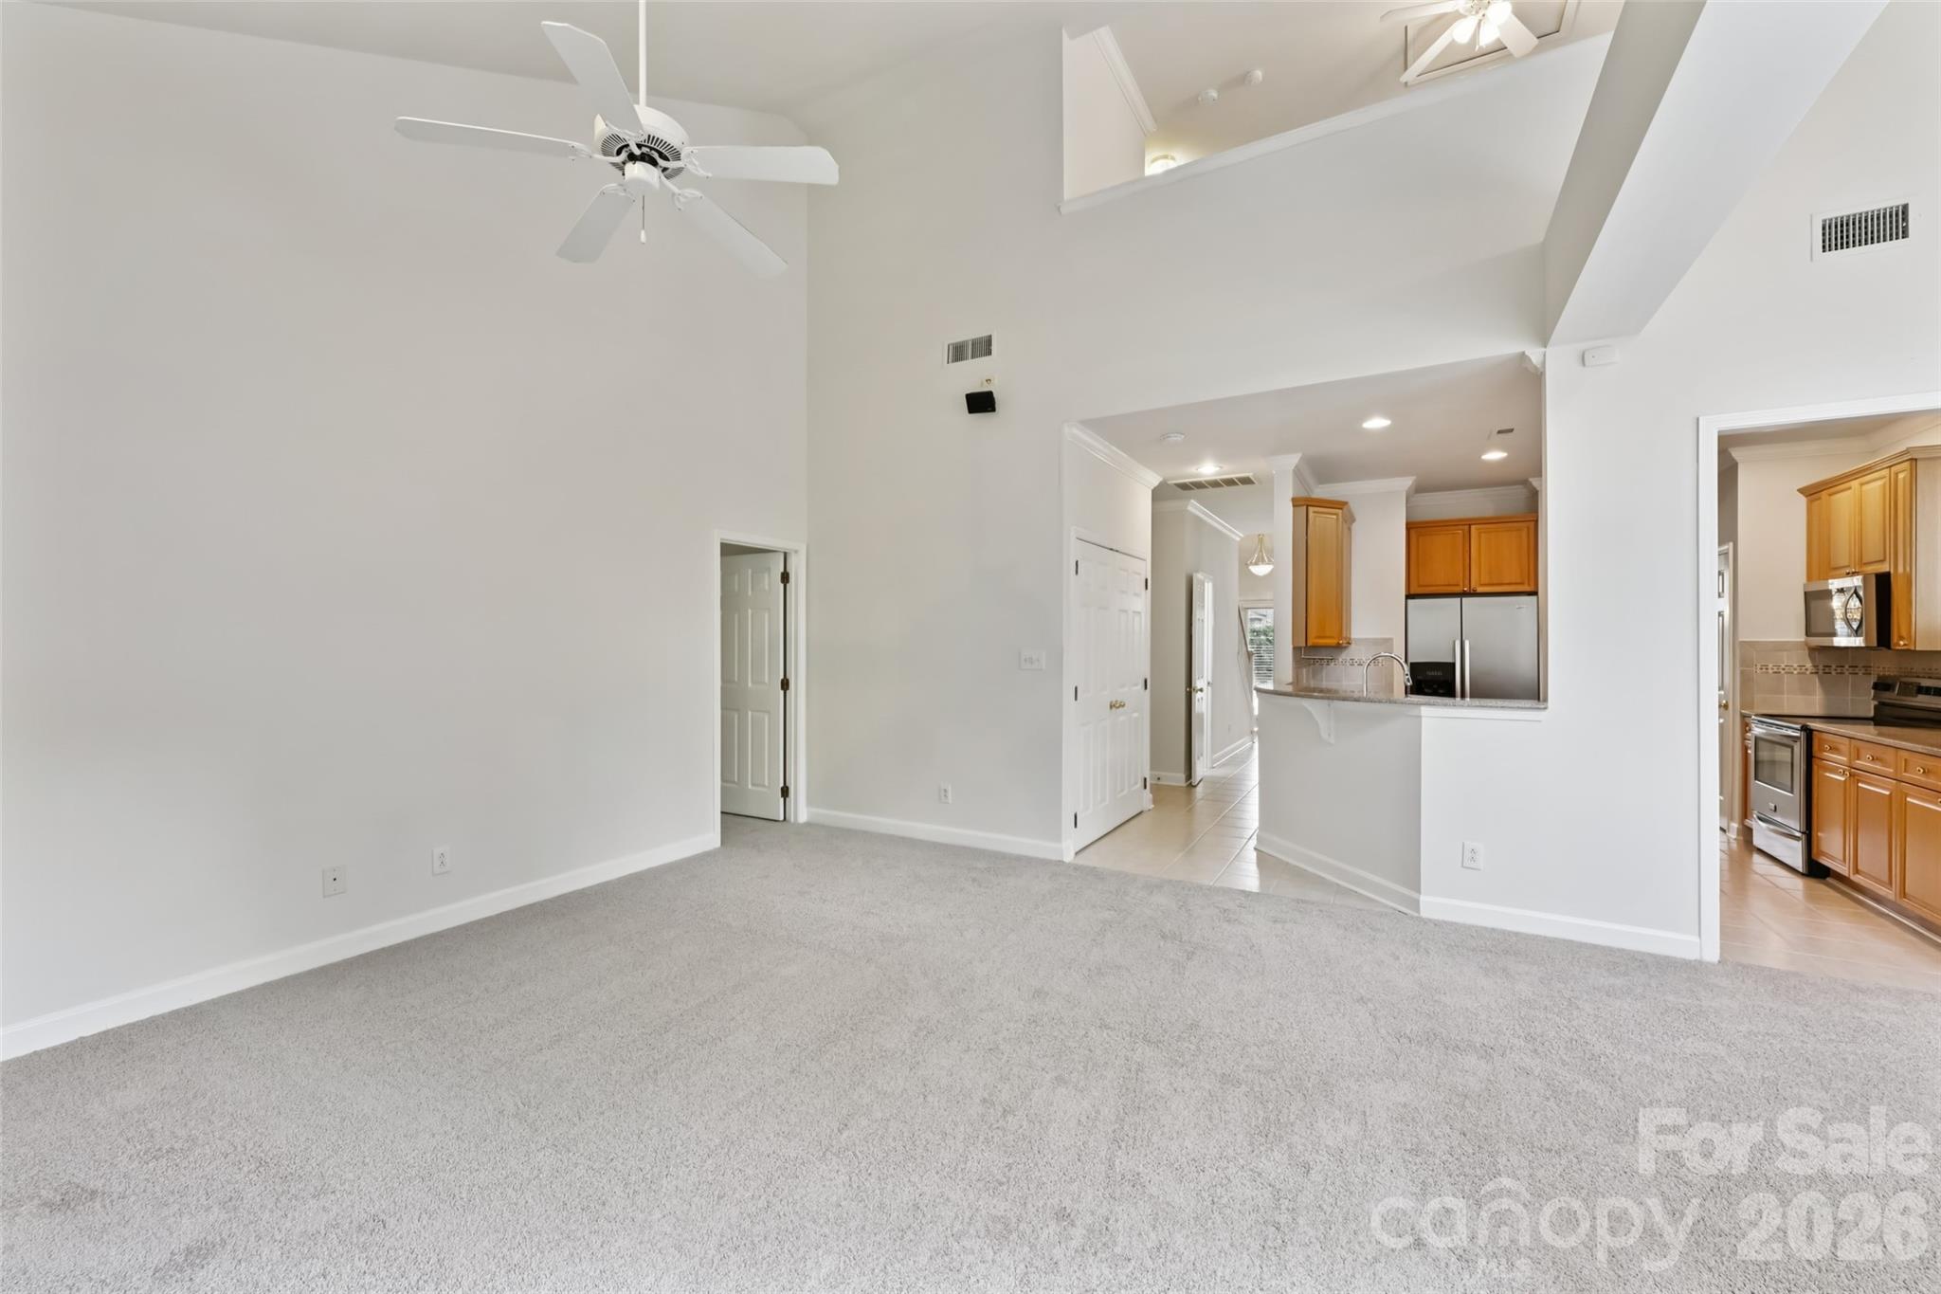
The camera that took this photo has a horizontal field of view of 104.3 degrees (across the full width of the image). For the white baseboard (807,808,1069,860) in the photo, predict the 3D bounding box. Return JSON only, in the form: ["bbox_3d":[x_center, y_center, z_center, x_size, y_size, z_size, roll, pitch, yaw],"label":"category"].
[{"bbox_3d":[-0.338,1.290,5.250,2.110,0.100,0.020,0,0,29],"label":"white baseboard"}]

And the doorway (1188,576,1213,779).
[{"bbox_3d":[2.262,0.307,7.468,0.040,2.030,0.640,0,0,24],"label":"doorway"}]

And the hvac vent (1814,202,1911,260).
[{"bbox_3d":[3.564,-1.668,3.015,0.292,0.188,0.025,0,0,30],"label":"hvac vent"}]

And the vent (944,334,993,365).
[{"bbox_3d":[-0.019,-1.995,5.043,0.395,0.185,0.025,0,0,29],"label":"vent"}]

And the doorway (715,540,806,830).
[{"bbox_3d":[-1.531,0.282,5.435,0.140,2.110,0.885,0,0,30],"label":"doorway"}]

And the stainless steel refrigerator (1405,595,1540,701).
[{"bbox_3d":[4.268,0.461,6.475,0.900,1.746,0.750,0,0,30],"label":"stainless steel refrigerator"}]

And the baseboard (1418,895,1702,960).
[{"bbox_3d":[2.708,1.302,3.530,1.045,0.100,0.020,0,0,30],"label":"baseboard"}]

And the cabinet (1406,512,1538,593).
[{"bbox_3d":[4.305,-0.756,6.539,0.910,0.610,0.580,0,0,30],"label":"cabinet"}]

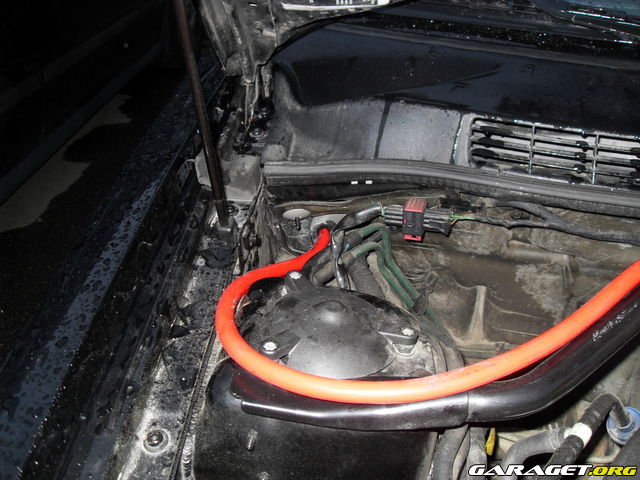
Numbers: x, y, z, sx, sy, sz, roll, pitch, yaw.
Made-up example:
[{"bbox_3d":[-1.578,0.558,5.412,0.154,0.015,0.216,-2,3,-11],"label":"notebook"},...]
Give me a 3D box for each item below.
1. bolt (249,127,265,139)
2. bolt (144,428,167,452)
[{"bbox_3d":[-0.090,-0.153,0.920,0.021,0.011,0.021,0,40,0],"label":"bolt"},{"bbox_3d":[-0.130,0.158,0.510,0.018,0.010,0.018,0,43,0],"label":"bolt"}]

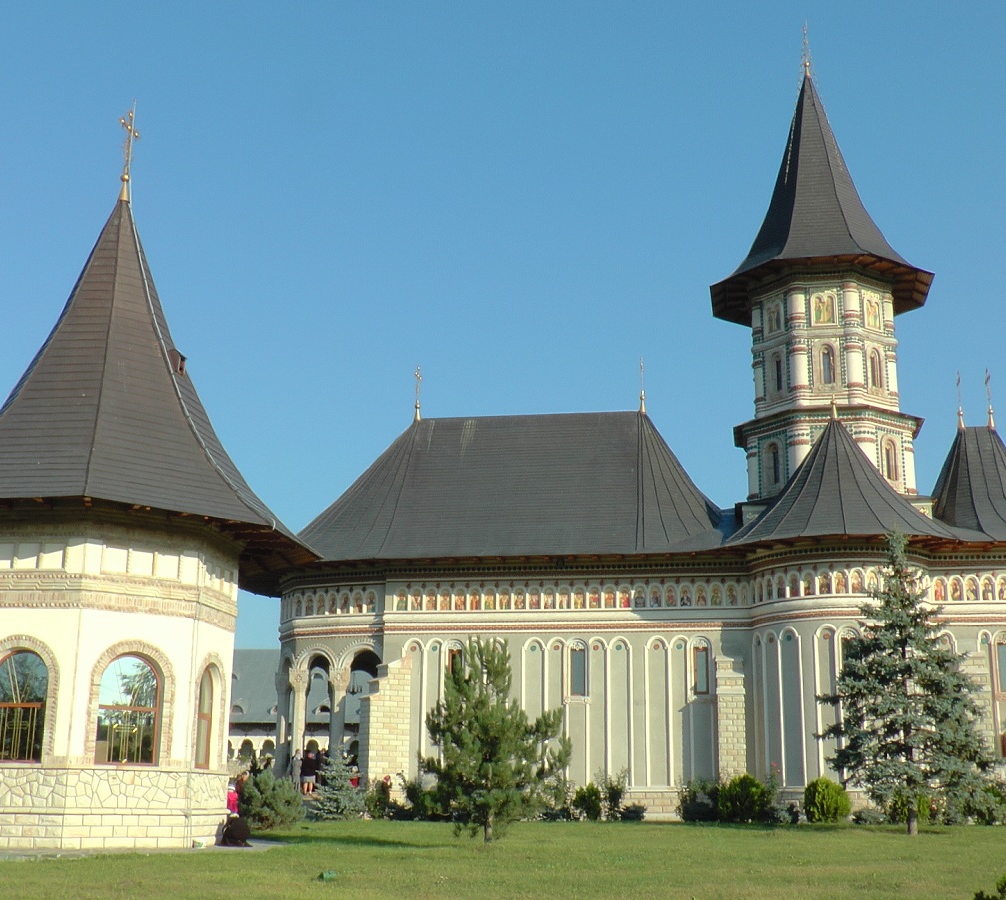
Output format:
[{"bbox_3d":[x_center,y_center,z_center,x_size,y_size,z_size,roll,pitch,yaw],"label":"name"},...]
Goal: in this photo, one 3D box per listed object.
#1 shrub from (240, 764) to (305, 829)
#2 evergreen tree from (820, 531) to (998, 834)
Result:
[{"bbox_3d":[-7.093,10.572,39.388,1.895,2.134,1.837,-2,-15,10],"label":"shrub"},{"bbox_3d":[12.827,7.236,40.554,5.372,9.436,5.372,-2,-15,10],"label":"evergreen tree"}]

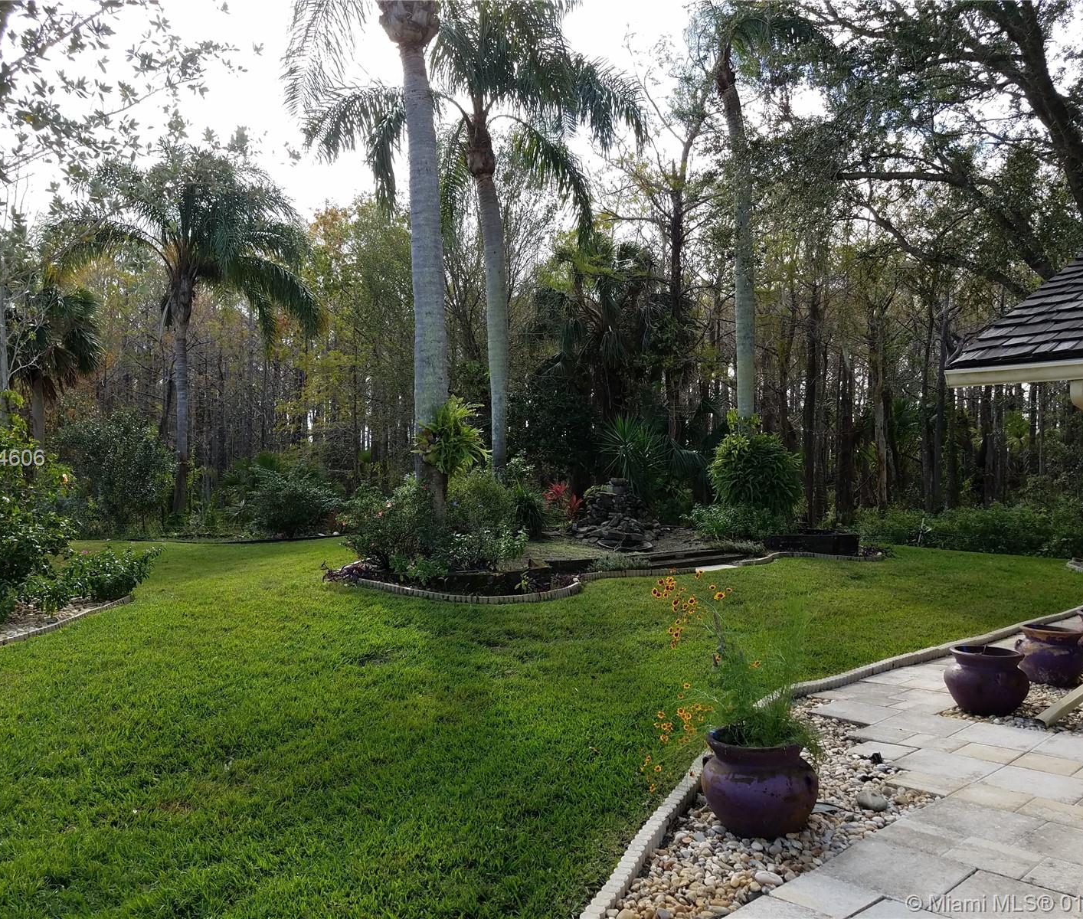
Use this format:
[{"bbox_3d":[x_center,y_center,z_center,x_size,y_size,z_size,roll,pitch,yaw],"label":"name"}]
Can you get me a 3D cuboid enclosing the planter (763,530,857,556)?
[{"bbox_3d":[5.407,1.713,18.400,1.820,0.430,1.000,1,-1,-3],"label":"planter"}]

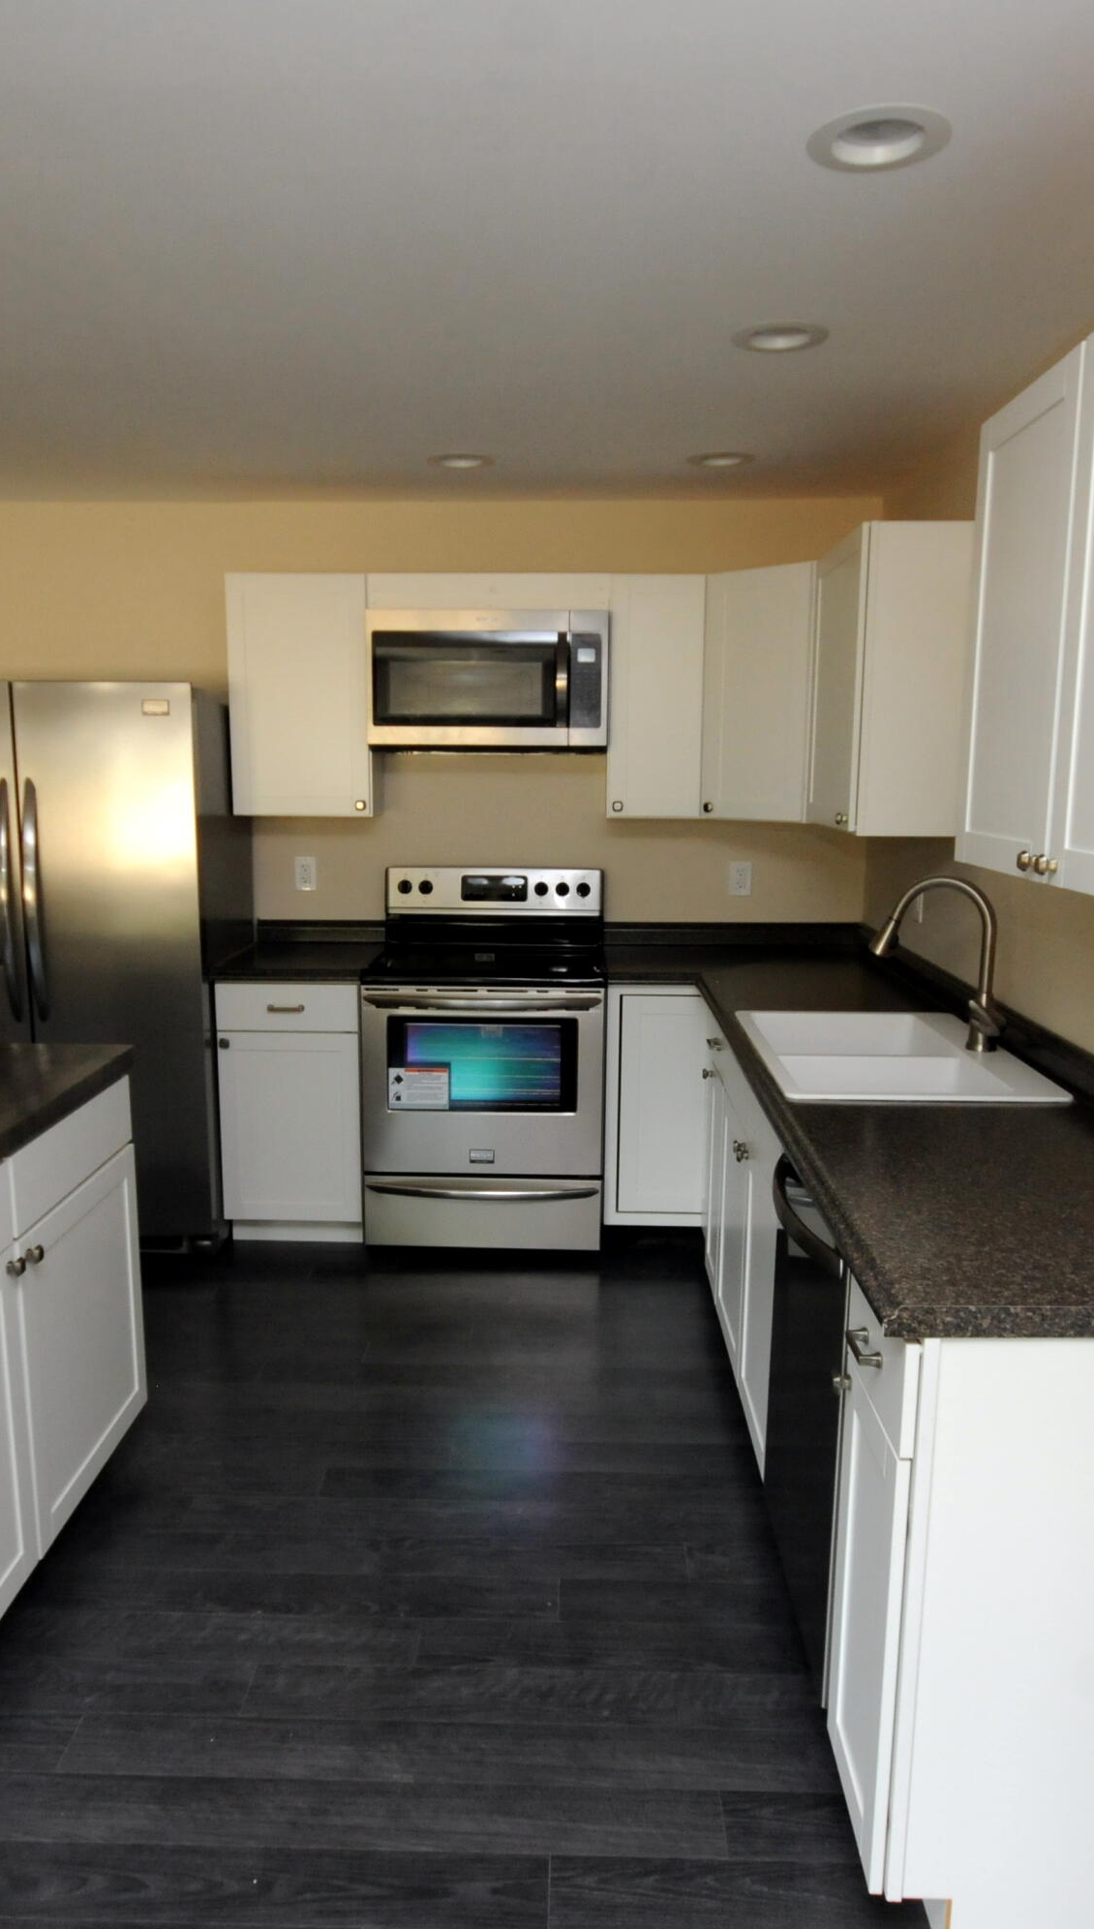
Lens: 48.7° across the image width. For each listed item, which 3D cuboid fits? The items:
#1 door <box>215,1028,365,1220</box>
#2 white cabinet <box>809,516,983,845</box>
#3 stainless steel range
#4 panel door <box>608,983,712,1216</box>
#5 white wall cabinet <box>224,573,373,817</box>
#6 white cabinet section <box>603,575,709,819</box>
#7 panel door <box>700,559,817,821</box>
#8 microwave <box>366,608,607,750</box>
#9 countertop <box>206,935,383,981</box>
[{"bbox_3d":[-0.802,0.516,3.814,0.443,0.615,0.020,0,9,2],"label":"door"},{"bbox_3d":[0.950,-0.752,3.301,0.325,0.762,0.600,0,9,2],"label":"white cabinet"},{"bbox_3d":[-0.190,0.298,4.017,0.754,1.180,0.690,0,9,2],"label":"stainless steel range"},{"bbox_3d":[0.366,0.445,3.785,0.292,0.708,0.025,0,9,1],"label":"panel door"},{"bbox_3d":[-0.791,-0.858,3.894,0.451,0.761,0.030,0,10,1],"label":"white wall cabinet"},{"bbox_3d":[0.352,-0.851,3.866,0.303,0.761,0.030,0,10,1],"label":"white cabinet section"},{"bbox_3d":[0.652,-0.825,3.719,0.030,0.761,0.403,-9,13,-44],"label":"panel door"},{"bbox_3d":[-0.176,-0.920,3.976,0.757,0.424,0.400,0,9,2],"label":"microwave"},{"bbox_3d":[-0.799,-0.006,4.031,0.470,0.040,0.637,0,9,2],"label":"countertop"}]

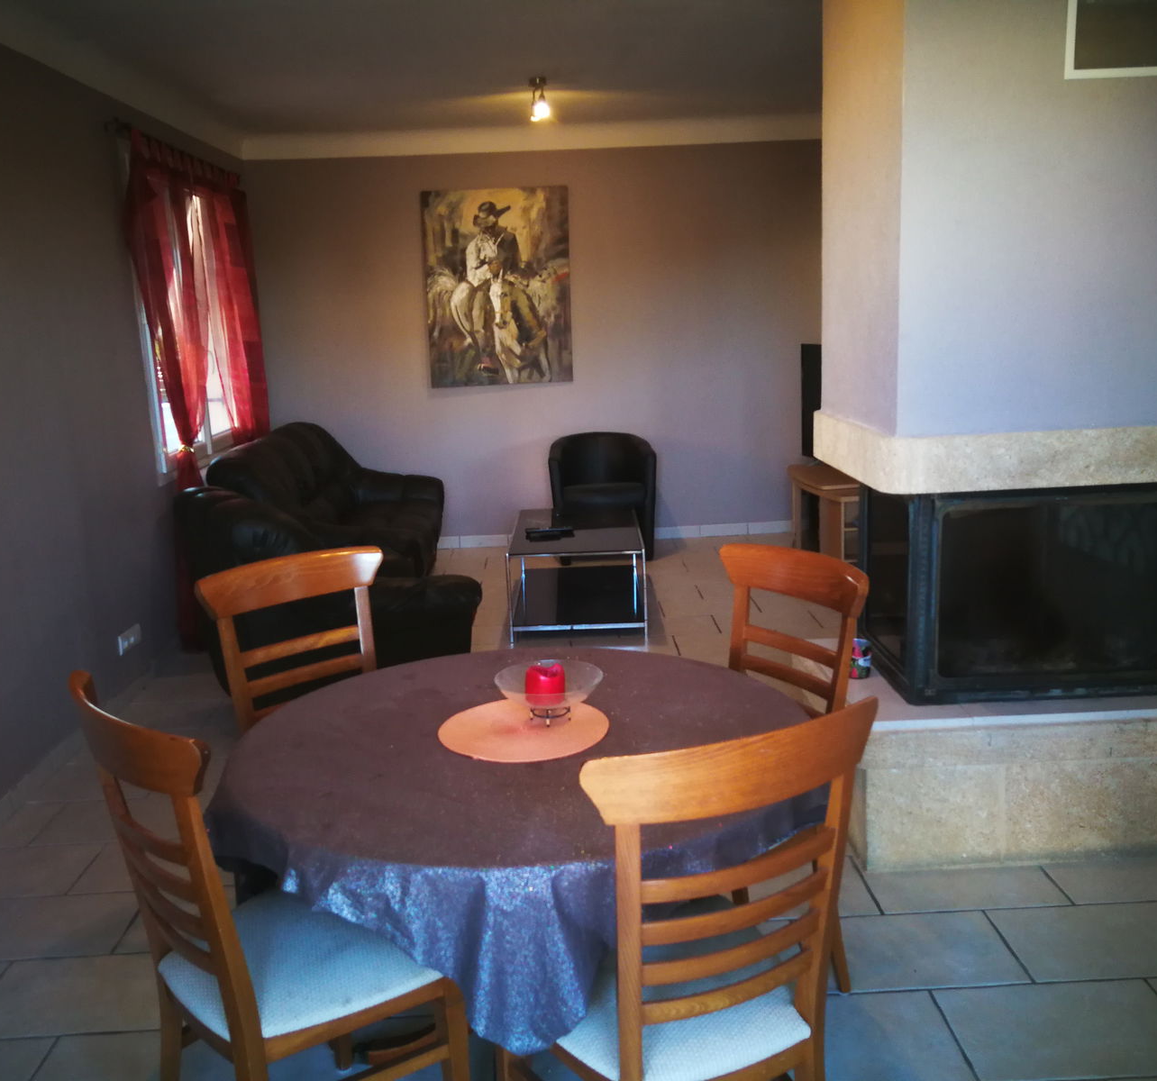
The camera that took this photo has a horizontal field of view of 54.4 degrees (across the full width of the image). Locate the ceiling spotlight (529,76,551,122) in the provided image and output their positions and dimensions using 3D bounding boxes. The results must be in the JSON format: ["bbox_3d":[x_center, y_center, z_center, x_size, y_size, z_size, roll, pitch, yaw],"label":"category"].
[{"bbox_3d":[-0.186,-2.158,5.514,0.110,0.190,0.150,-3,12,-1],"label":"ceiling spotlight"}]

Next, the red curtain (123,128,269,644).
[{"bbox_3d":[-1.822,-0.770,5.671,0.140,2.200,1.950,-2,12,-1],"label":"red curtain"}]

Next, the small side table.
[{"bbox_3d":[1.531,-0.151,6.658,0.480,0.450,1.000,-2,12,-1],"label":"small side table"}]

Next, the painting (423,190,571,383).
[{"bbox_3d":[-0.500,-1.581,7.052,0.900,1.200,0.030,-3,12,-1],"label":"painting"}]

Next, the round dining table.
[{"bbox_3d":[-0.100,0.741,2.211,1.059,0.765,1.059,-2,12,0],"label":"round dining table"}]

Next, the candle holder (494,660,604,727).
[{"bbox_3d":[-0.054,0.292,2.065,0.200,0.084,0.200,-2,12,-1],"label":"candle holder"}]

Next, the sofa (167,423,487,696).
[{"bbox_3d":[-1.240,-0.052,5.766,1.250,0.920,2.500,-3,12,-1],"label":"sofa"}]

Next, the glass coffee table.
[{"bbox_3d":[-0.004,0.166,5.419,0.600,0.455,1.050,-2,12,2],"label":"glass coffee table"}]

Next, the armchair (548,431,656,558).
[{"bbox_3d":[0.143,-0.271,6.816,0.640,0.720,0.580,-3,12,-5],"label":"armchair"}]

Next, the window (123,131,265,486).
[{"bbox_3d":[-1.907,-1.137,5.632,0.120,1.480,1.680,-2,12,-1],"label":"window"}]

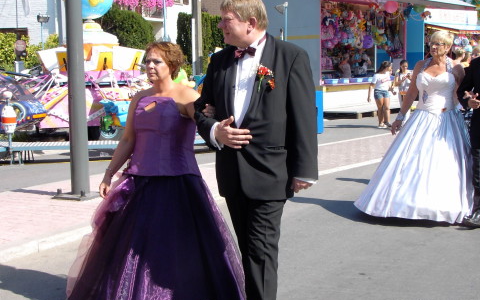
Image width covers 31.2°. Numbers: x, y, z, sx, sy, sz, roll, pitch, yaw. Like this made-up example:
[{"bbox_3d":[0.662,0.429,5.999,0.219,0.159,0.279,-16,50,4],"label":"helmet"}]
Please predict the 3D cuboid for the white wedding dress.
[{"bbox_3d":[1.598,-0.242,7.830,1.080,1.678,1.000,2,7,22],"label":"white wedding dress"}]

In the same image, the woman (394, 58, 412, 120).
[{"bbox_3d":[3.458,-1.198,18.127,0.450,1.392,0.340,-2,6,-9],"label":"woman"}]

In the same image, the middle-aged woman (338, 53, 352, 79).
[{"bbox_3d":[2.776,-1.745,22.518,0.360,1.560,0.450,-4,7,-30],"label":"middle-aged woman"}]

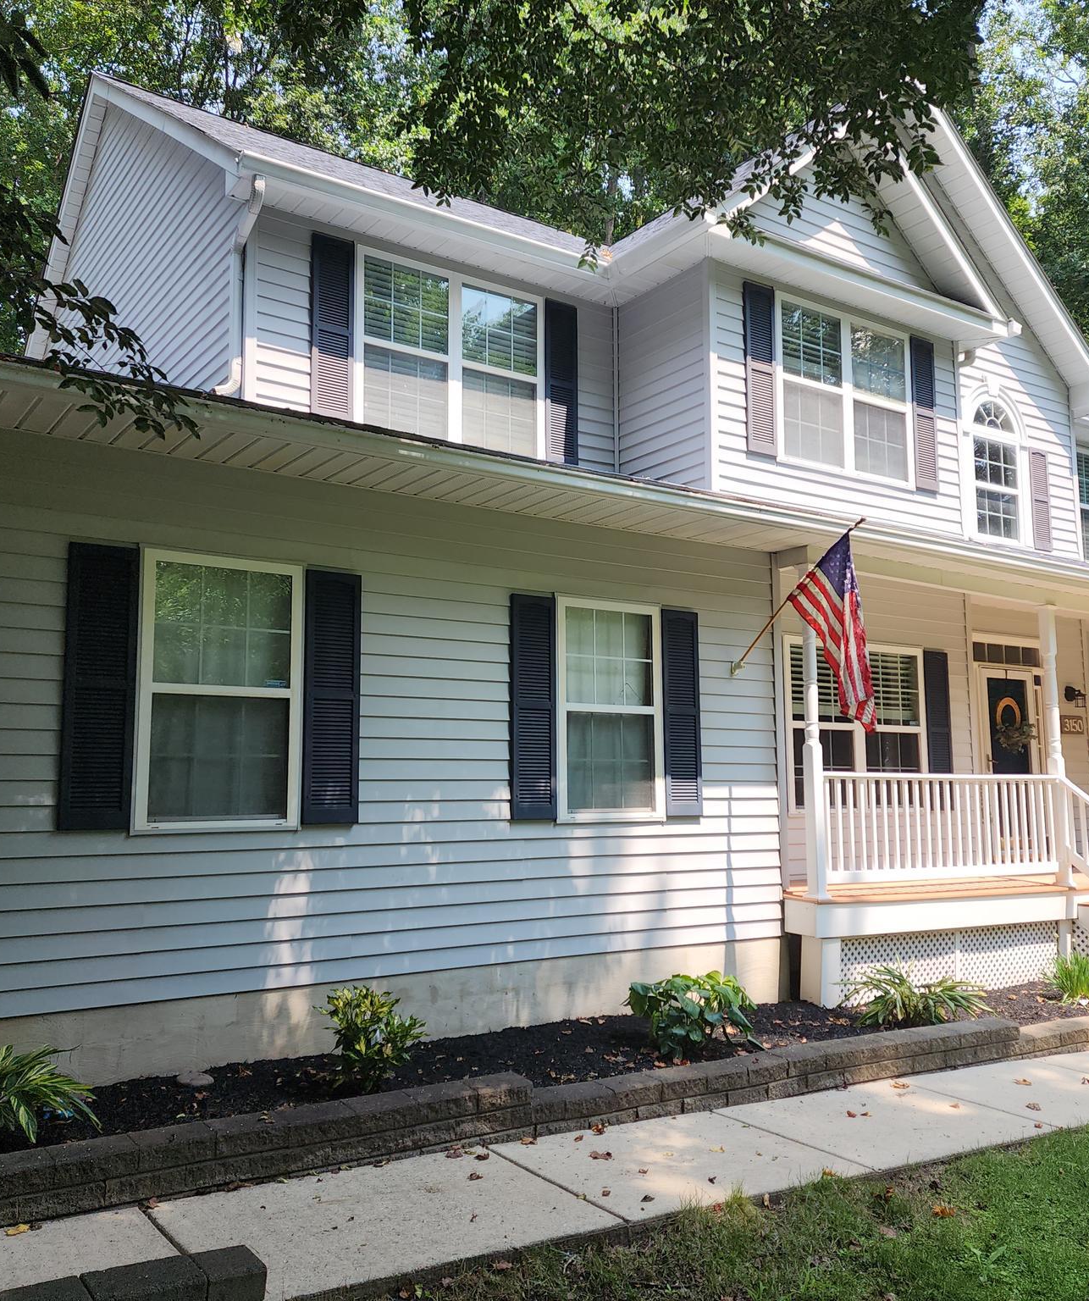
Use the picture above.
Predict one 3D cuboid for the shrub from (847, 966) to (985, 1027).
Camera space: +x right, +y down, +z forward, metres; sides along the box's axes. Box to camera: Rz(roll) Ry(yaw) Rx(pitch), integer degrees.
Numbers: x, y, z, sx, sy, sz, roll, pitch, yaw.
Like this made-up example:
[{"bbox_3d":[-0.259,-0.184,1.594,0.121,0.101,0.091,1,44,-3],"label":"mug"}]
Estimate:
[{"bbox_3d":[2.507,2.297,7.822,0.880,0.370,0.720,4,-8,-35],"label":"shrub"}]

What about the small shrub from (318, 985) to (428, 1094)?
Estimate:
[{"bbox_3d":[-0.862,1.912,5.771,0.510,0.480,0.460,4,-8,-35],"label":"small shrub"}]

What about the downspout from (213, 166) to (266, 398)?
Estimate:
[{"bbox_3d":[-2.192,-2.638,8.317,0.190,1.540,0.610,4,-8,-35],"label":"downspout"}]

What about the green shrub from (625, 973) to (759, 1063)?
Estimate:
[{"bbox_3d":[0.869,2.093,6.724,0.720,0.470,0.620,4,-8,-35],"label":"green shrub"}]

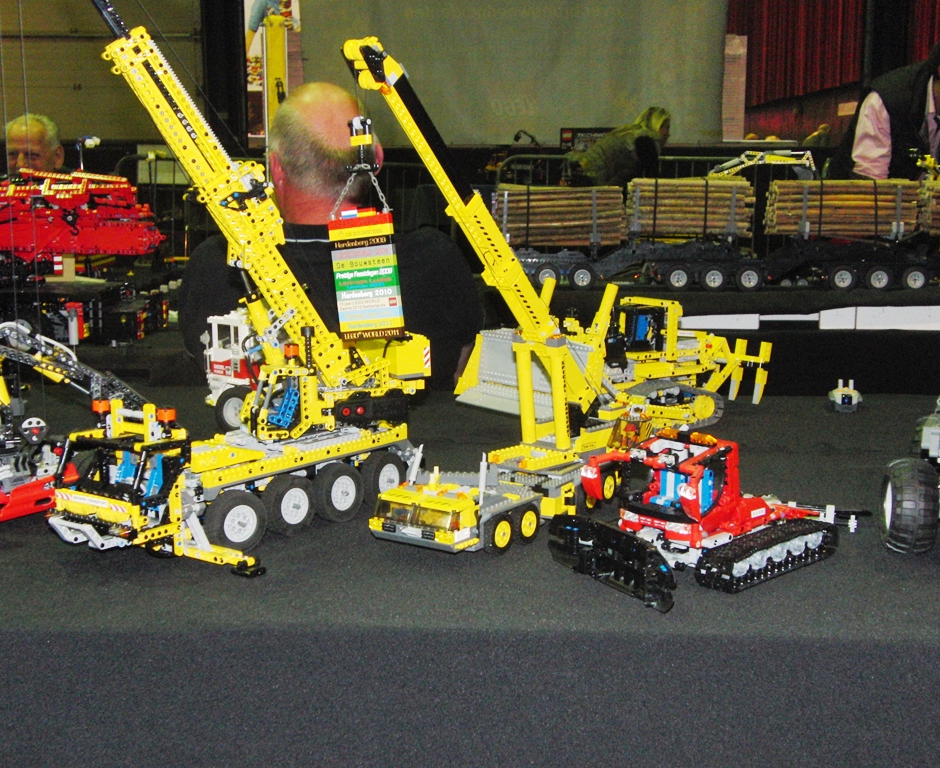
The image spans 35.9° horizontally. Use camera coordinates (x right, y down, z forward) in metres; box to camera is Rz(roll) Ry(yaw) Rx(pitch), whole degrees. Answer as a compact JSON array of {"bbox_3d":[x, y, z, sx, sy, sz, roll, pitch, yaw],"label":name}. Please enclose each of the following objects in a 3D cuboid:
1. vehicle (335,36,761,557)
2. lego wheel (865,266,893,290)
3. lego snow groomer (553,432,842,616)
[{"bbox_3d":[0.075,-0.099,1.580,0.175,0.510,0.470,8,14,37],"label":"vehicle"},{"bbox_3d":[0.932,-0.239,3.300,0.059,0.059,0.023,0,11,3],"label":"lego wheel"},{"bbox_3d":[0.234,0.106,1.461,0.179,0.147,0.300,10,15,44],"label":"lego snow groomer"}]

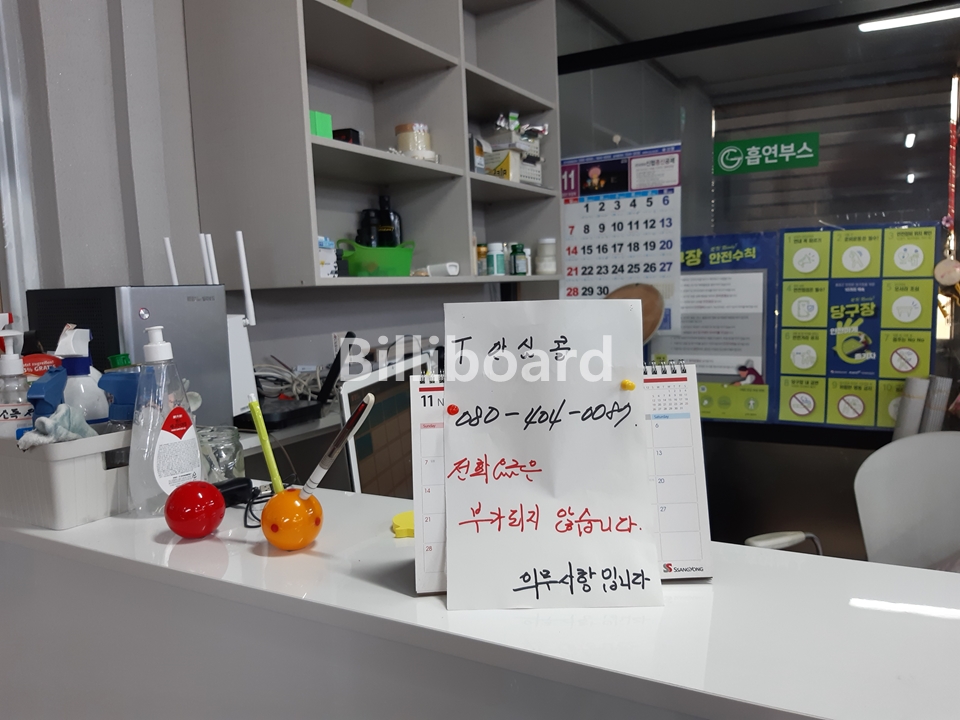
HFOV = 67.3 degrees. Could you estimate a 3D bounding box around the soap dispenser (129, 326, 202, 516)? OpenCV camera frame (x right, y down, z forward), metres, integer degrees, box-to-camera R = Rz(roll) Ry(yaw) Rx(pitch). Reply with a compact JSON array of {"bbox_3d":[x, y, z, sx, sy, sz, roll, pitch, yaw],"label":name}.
[{"bbox_3d":[-0.404,0.076,0.924,0.072,0.236,0.098,3,9,40],"label":"soap dispenser"}]

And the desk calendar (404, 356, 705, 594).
[{"bbox_3d":[0.070,0.098,0.661,0.260,0.192,0.080,-2,6,-4],"label":"desk calendar"}]

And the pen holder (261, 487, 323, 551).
[{"bbox_3d":[-0.201,0.172,0.774,0.065,0.065,0.065,-4,7,-15],"label":"pen holder"}]

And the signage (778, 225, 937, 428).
[{"bbox_3d":[1.105,-0.095,2.139,0.420,0.594,0.010,1,7,28],"label":"signage"}]

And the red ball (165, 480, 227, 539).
[{"bbox_3d":[-0.324,0.171,0.821,0.065,0.065,0.065,-5,7,-21],"label":"red ball"}]

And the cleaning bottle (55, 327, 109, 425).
[{"bbox_3d":[-0.544,0.072,0.992,0.060,0.231,0.085,1,7,24],"label":"cleaning bottle"}]

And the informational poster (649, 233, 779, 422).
[{"bbox_3d":[0.733,-0.103,2.338,0.420,0.594,0.010,1,7,28],"label":"informational poster"}]

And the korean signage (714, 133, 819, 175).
[{"bbox_3d":[0.868,-0.625,2.194,0.298,0.099,0.008,1,7,28],"label":"korean signage"}]

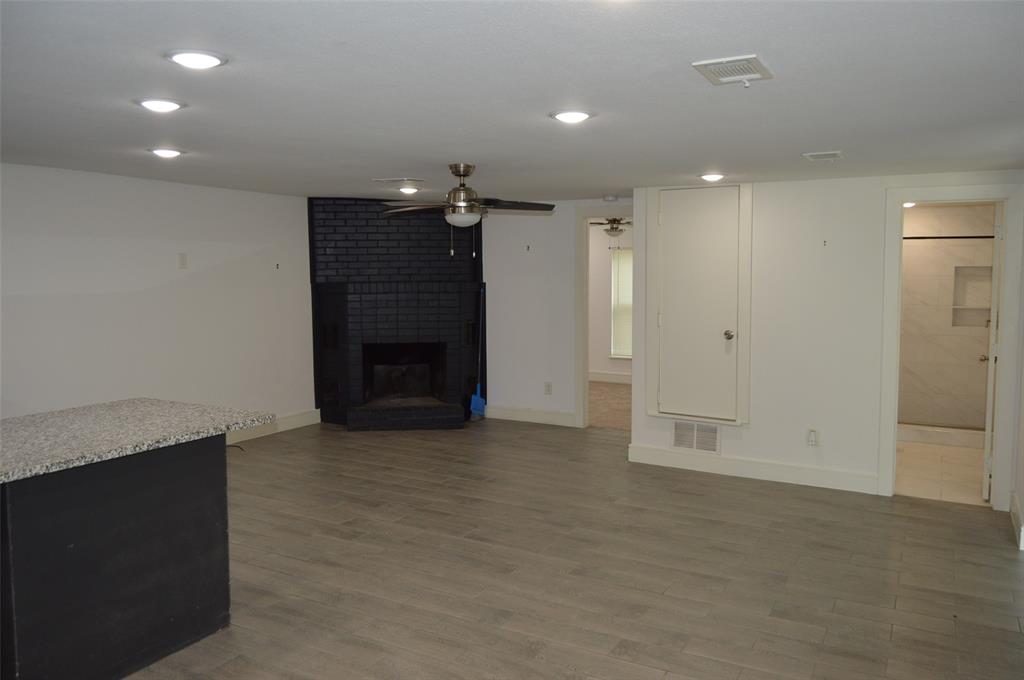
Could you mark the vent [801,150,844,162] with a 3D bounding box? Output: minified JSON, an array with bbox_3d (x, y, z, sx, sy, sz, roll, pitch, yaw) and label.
[{"bbox_3d":[1.804,-1.055,4.433,0.216,0.020,0.280,3,6,32],"label":"vent"}]

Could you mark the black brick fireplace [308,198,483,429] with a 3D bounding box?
[{"bbox_3d":[-1.205,-0.293,8.238,1.848,2.384,0.872,-1,5,-9],"label":"black brick fireplace"}]

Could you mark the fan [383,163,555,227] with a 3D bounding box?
[{"bbox_3d":[-0.287,-0.958,5.117,1.143,0.419,1.200,-1,5,0],"label":"fan"}]

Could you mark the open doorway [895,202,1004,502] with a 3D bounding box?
[{"bbox_3d":[2.969,0.095,5.233,0.587,2.053,0.130,3,6,32],"label":"open doorway"}]

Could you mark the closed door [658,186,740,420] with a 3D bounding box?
[{"bbox_3d":[1.472,-0.286,6.073,0.637,1.808,0.045,3,6,32],"label":"closed door"}]

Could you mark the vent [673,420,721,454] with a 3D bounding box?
[{"bbox_3d":[1.481,0.778,6.172,0.401,0.236,0.020,3,6,32],"label":"vent"}]

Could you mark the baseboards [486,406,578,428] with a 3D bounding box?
[{"bbox_3d":[0.189,0.816,8.255,1.120,0.147,0.020,3,6,32],"label":"baseboards"}]

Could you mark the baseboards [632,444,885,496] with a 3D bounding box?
[{"bbox_3d":[1.806,0.993,5.992,1.917,0.152,0.022,3,6,32],"label":"baseboards"}]

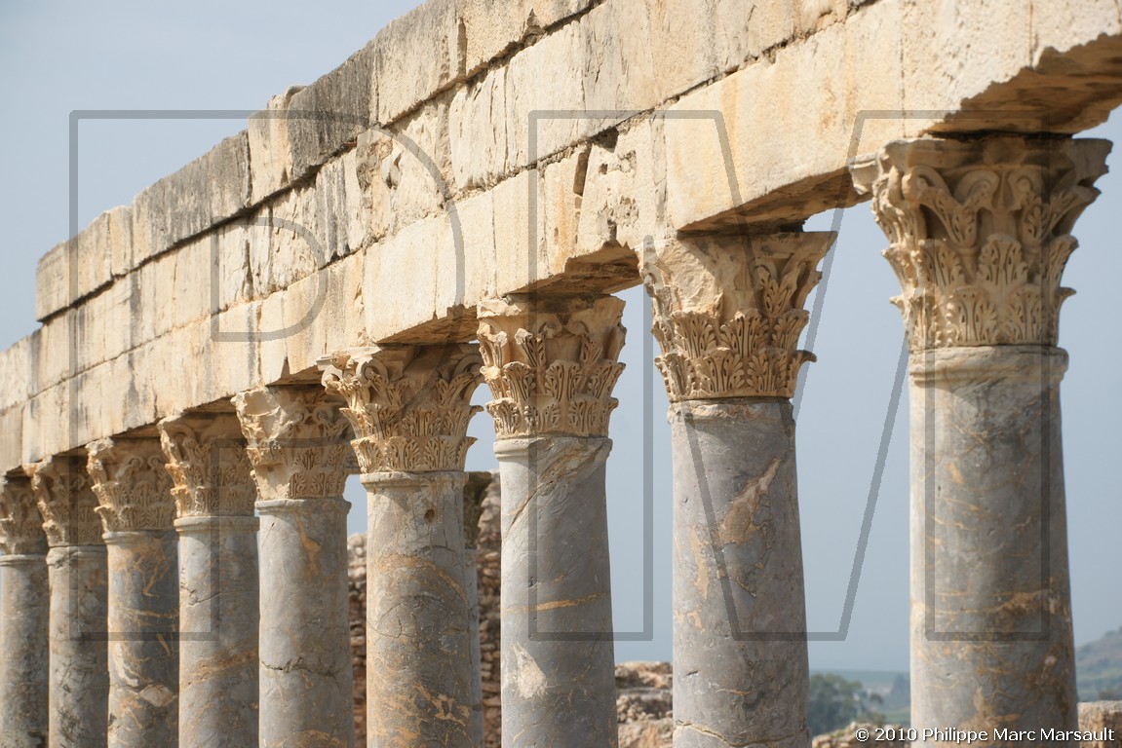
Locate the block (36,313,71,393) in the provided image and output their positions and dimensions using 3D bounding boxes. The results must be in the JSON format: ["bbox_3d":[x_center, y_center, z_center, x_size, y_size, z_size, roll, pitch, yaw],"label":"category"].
[{"bbox_3d":[-3.087,-0.154,36.506,0.430,0.464,1.991,-1,-3,-12],"label":"block"}]

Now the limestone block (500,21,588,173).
[{"bbox_3d":[0.139,-1.050,21.446,0.430,0.464,1.605,-1,-3,-12],"label":"limestone block"}]

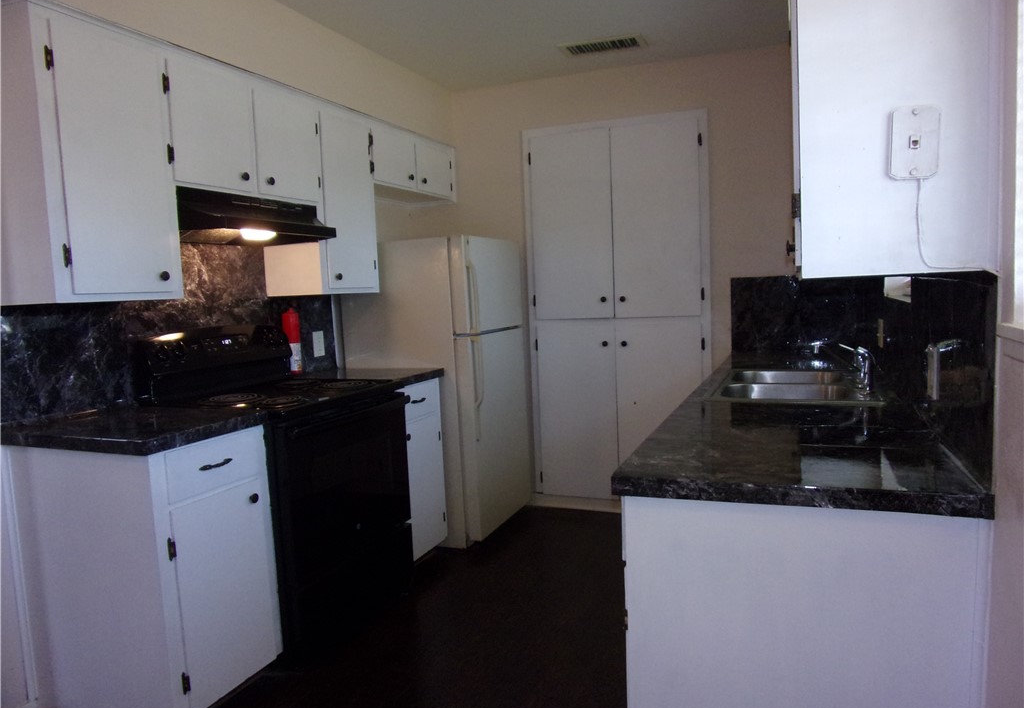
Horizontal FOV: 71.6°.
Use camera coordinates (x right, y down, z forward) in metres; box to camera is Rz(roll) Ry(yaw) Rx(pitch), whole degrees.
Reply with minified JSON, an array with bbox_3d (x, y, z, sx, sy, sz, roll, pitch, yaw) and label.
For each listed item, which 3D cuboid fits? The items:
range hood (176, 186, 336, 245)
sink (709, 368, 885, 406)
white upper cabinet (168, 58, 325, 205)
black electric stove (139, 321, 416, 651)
[{"bbox_3d":[-1.088,-0.536,2.810,0.411,0.147,0.745,0,6,23],"label":"range hood"},{"bbox_3d":[0.995,0.194,2.504,0.513,0.181,0.833,0,6,23],"label":"sink"},{"bbox_3d":[-1.145,-0.840,2.800,0.315,0.466,0.751,0,6,23],"label":"white upper cabinet"},{"bbox_3d":[-0.901,0.498,2.869,0.682,1.186,0.760,0,6,23],"label":"black electric stove"}]

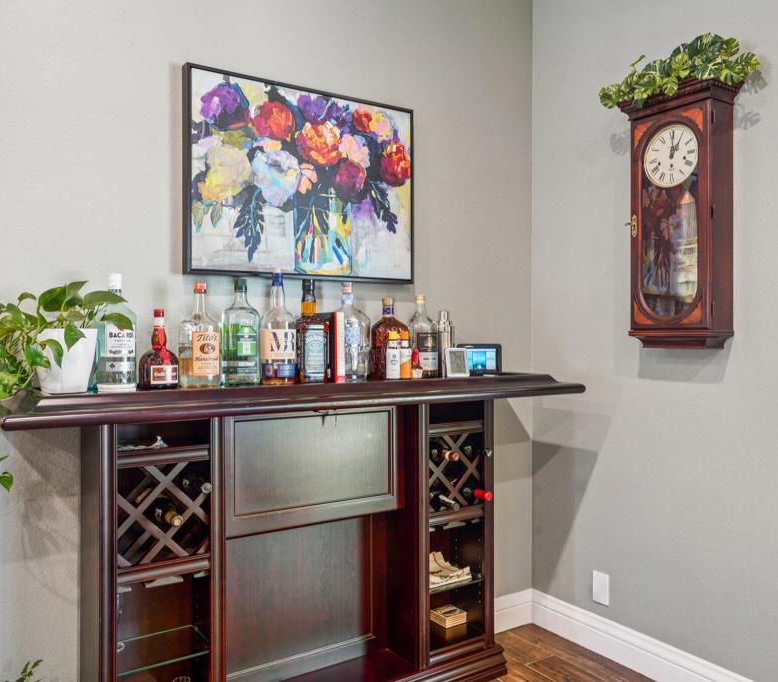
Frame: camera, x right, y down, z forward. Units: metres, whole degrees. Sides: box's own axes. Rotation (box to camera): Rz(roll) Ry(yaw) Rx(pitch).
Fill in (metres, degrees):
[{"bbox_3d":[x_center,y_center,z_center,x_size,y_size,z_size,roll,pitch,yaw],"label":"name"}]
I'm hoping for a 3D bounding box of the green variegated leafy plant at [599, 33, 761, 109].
[{"bbox_3d":[0.945,-0.880,2.239,0.242,0.182,0.505,0,0,-34],"label":"green variegated leafy plant"}]

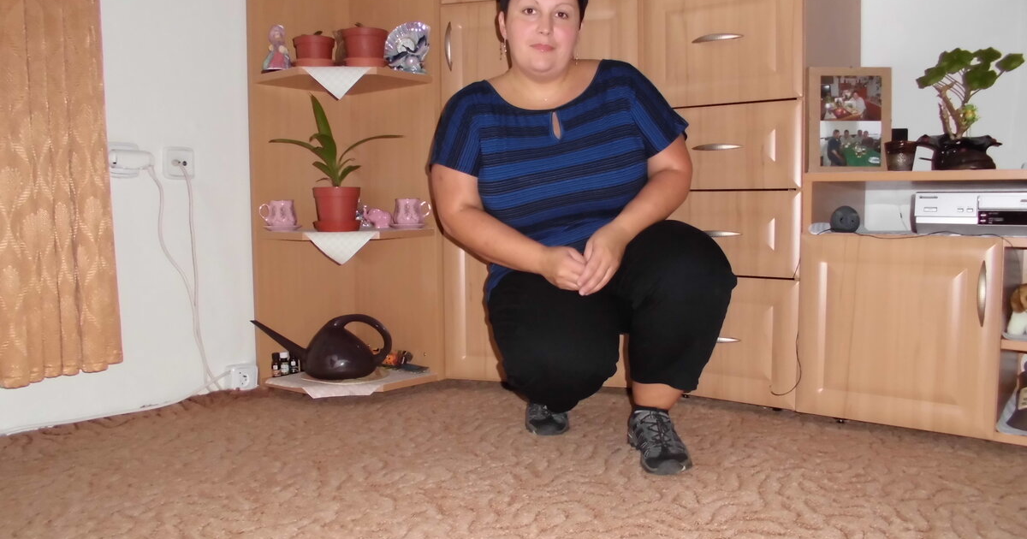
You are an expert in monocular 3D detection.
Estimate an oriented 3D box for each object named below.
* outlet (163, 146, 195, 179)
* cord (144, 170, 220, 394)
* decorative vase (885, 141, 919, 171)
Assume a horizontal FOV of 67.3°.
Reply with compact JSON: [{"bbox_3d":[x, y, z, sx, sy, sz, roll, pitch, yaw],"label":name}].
[{"bbox_3d":[-0.853,-0.274,1.981,0.022,0.084,0.085,3,6,39],"label":"outlet"},{"bbox_3d":[-0.842,0.026,2.000,0.040,0.600,0.208,3,6,39],"label":"cord"},{"bbox_3d":[0.871,-0.253,1.738,0.066,0.071,0.066,2,5,26],"label":"decorative vase"}]

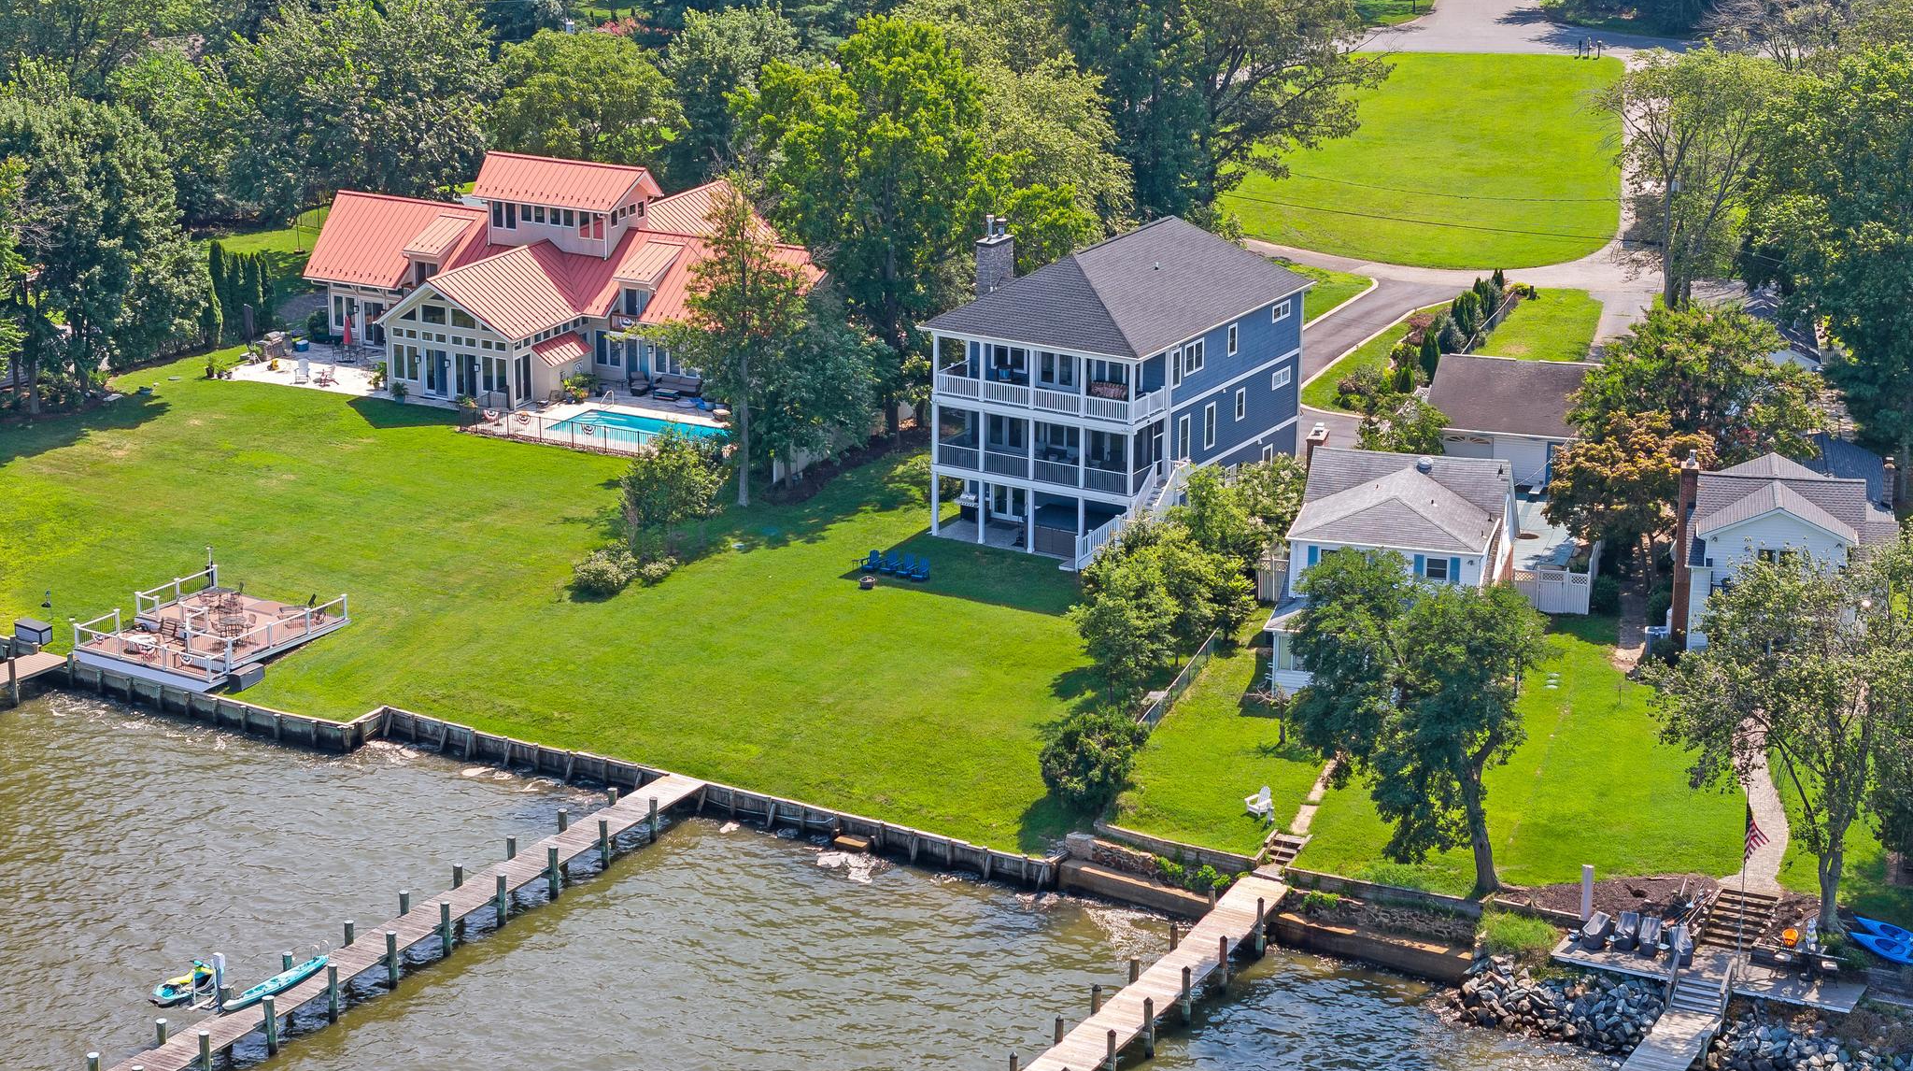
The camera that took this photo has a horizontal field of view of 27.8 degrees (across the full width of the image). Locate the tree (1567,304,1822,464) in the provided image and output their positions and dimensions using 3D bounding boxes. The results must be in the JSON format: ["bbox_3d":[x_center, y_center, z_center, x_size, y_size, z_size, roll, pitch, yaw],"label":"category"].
[{"bbox_3d":[33.169,-6.283,173.677,11.000,8.100,10.000,3,17,10],"label":"tree"}]

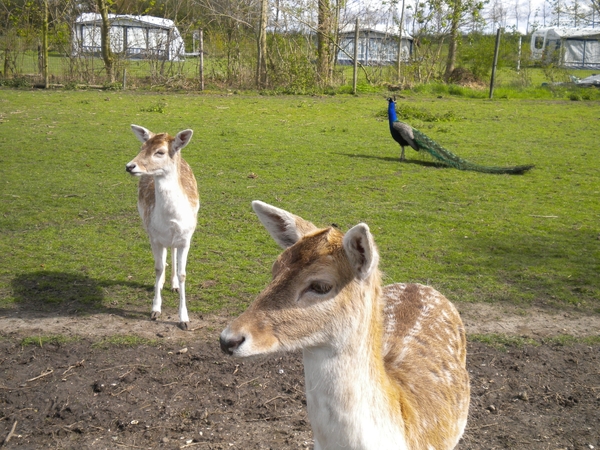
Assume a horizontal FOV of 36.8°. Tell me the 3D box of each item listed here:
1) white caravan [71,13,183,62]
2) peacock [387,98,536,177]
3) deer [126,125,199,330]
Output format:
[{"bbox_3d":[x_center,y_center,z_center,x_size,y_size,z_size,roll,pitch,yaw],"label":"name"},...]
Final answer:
[{"bbox_3d":[-9.952,-10.880,52.300,5.700,2.600,3.700,3,12,6],"label":"white caravan"},{"bbox_3d":[2.066,-1.199,11.619,1.897,0.830,0.340,6,13,19],"label":"peacock"},{"bbox_3d":[-0.778,-0.060,5.245,0.400,1.120,1.100,0,12,-8],"label":"deer"}]

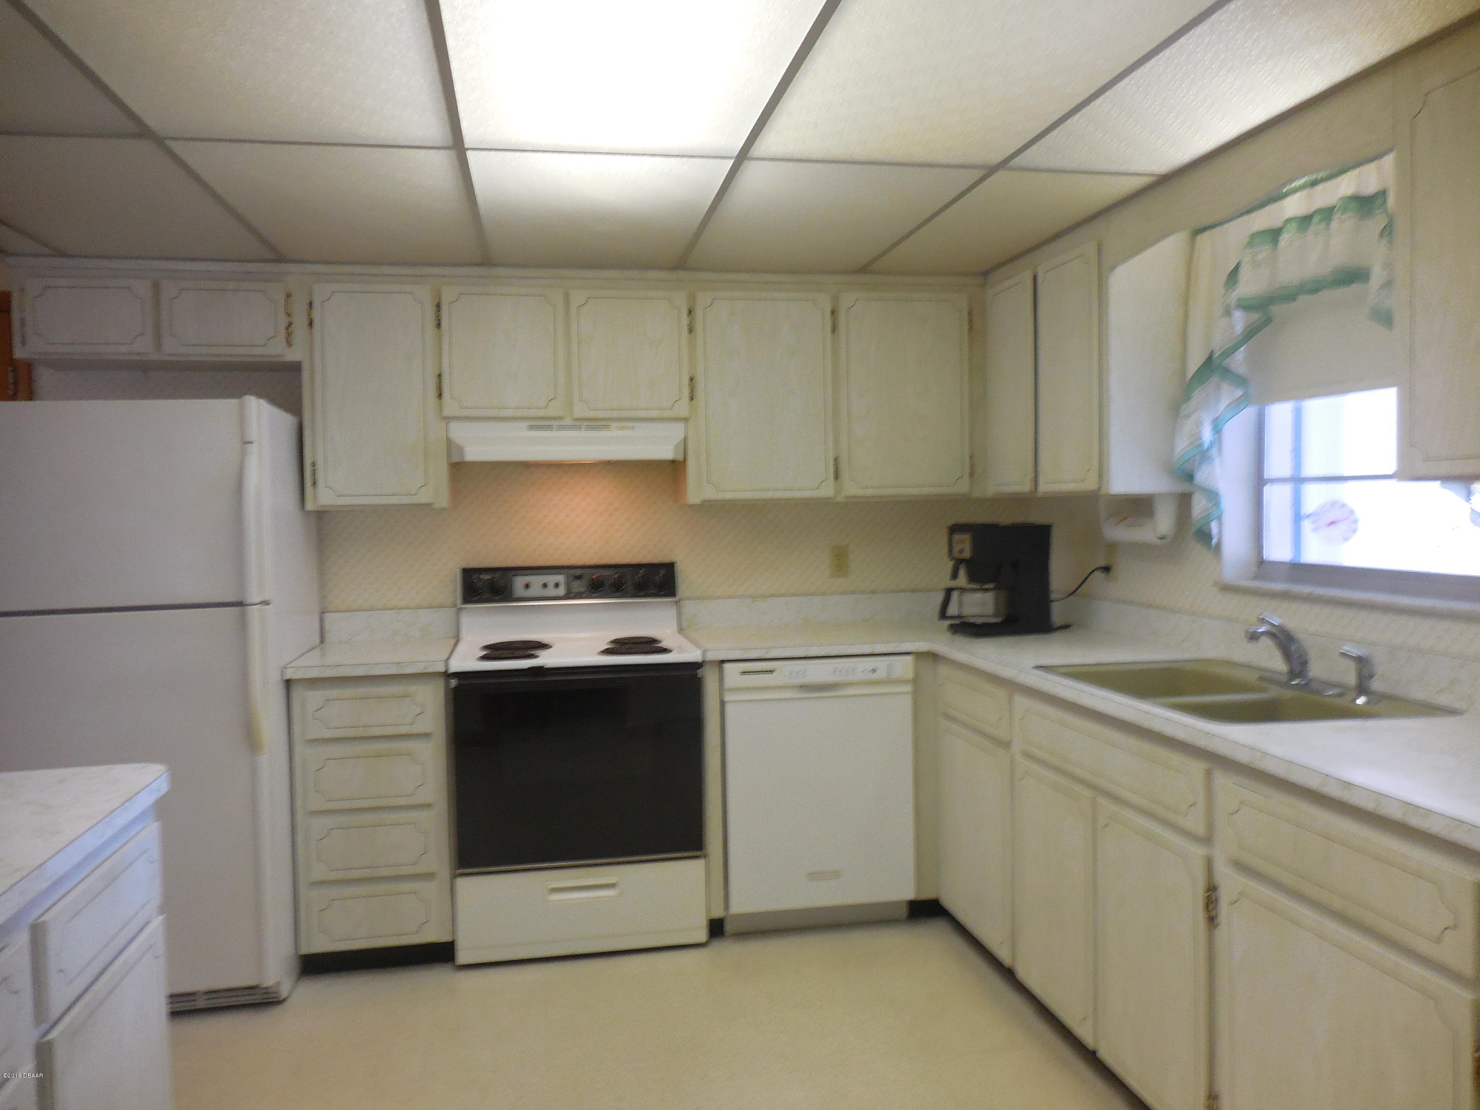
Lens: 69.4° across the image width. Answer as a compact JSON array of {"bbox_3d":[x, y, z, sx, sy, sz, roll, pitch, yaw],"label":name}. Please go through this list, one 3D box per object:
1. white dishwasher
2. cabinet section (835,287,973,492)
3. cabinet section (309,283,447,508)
[{"bbox_3d":[0.205,0.720,3.646,0.609,0.820,0.600,-2,2,-10],"label":"white dishwasher"},{"bbox_3d":[0.539,-0.552,3.839,0.470,0.712,0.330,-2,2,-10],"label":"cabinet section"},{"bbox_3d":[-1.163,-0.504,3.526,0.411,0.708,0.330,-2,2,-10],"label":"cabinet section"}]

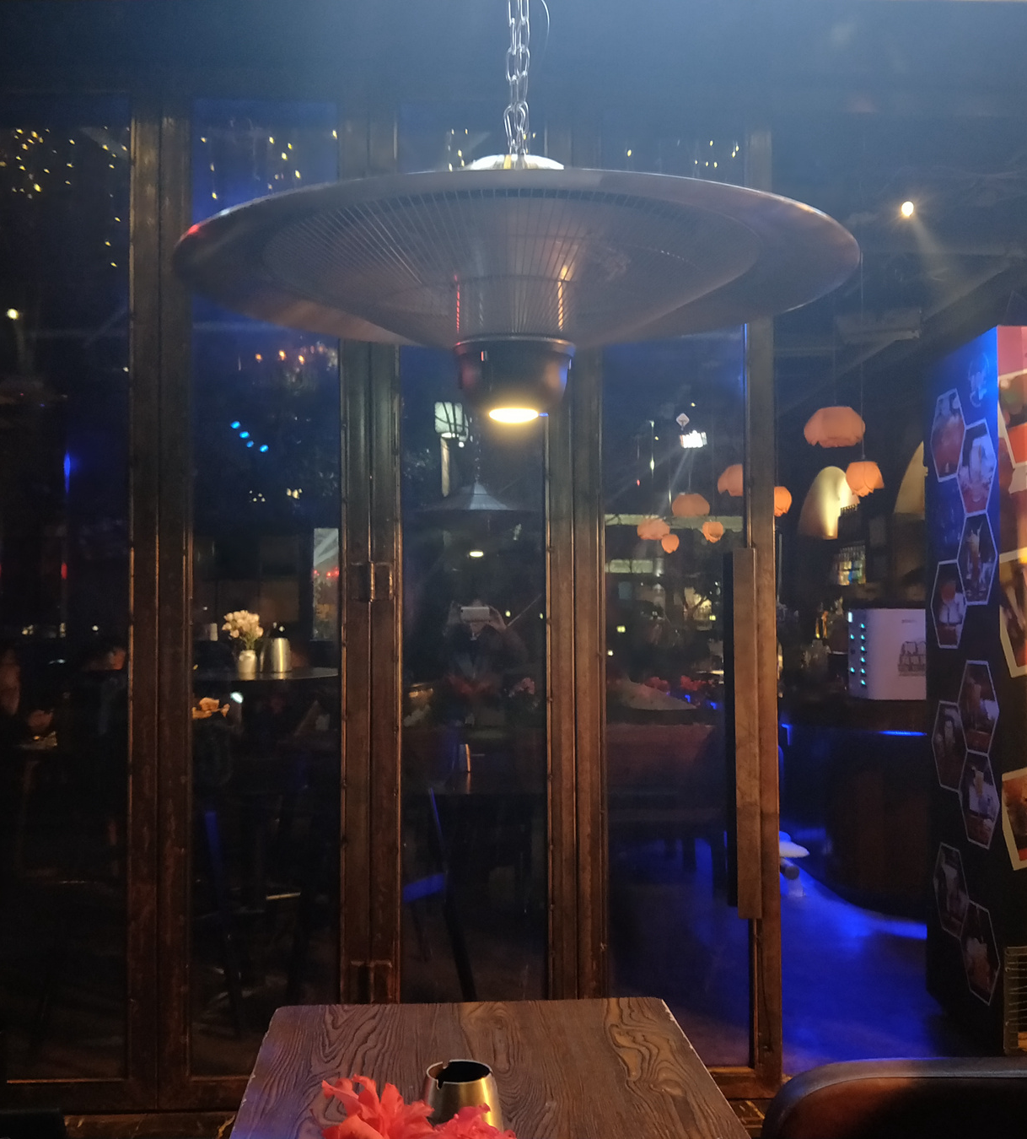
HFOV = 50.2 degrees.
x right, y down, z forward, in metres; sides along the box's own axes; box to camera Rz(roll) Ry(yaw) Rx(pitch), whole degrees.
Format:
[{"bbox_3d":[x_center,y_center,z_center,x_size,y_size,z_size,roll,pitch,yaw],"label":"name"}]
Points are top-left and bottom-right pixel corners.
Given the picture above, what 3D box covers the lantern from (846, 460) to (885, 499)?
[{"bbox_3d":[1.475,-0.378,4.600,0.159,0.155,0.159,0,-2,3],"label":"lantern"}]

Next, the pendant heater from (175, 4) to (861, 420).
[{"bbox_3d":[0.003,-0.363,1.115,0.668,0.420,0.668,0,0,3],"label":"pendant heater"}]

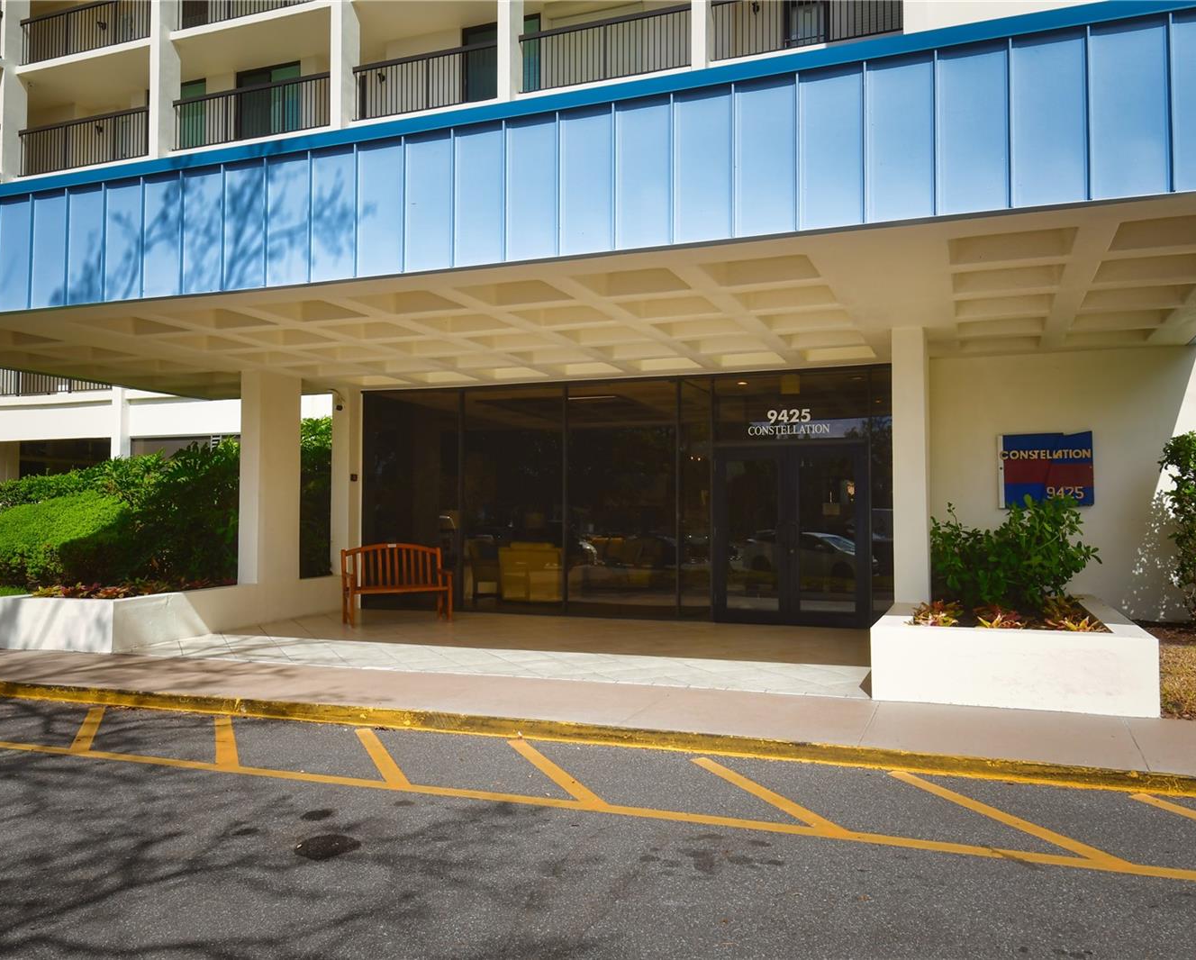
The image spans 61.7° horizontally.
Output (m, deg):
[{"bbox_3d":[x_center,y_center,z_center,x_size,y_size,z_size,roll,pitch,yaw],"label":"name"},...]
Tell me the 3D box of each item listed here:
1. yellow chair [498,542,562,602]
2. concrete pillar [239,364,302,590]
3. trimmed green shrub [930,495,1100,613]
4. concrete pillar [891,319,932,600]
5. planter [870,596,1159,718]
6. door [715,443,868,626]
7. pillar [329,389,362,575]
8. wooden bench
[{"bbox_3d":[-0.905,1.396,15.409,0.960,0.880,0.860,-1,-2,17],"label":"yellow chair"},{"bbox_3d":[-4.017,-0.005,12.281,0.293,2.562,0.777,-1,-2,21],"label":"concrete pillar"},{"bbox_3d":[3.809,0.652,9.285,1.502,1.025,1.400,-1,-2,21],"label":"trimmed green shrub"},{"bbox_3d":[2.985,-0.118,9.510,0.300,2.551,0.680,-1,-2,21],"label":"concrete pillar"},{"bbox_3d":[3.551,1.388,8.776,1.838,0.517,3.981,-1,-2,21],"label":"planter"},{"bbox_3d":[2.252,0.623,11.727,1.792,2.129,0.100,-1,-2,21],"label":"door"},{"bbox_3d":[-3.439,0.053,13.775,0.274,2.562,0.330,-1,-2,21],"label":"pillar"},{"bbox_3d":[-2.437,1.264,12.174,1.245,0.946,0.540,1,-2,-26],"label":"wooden bench"}]

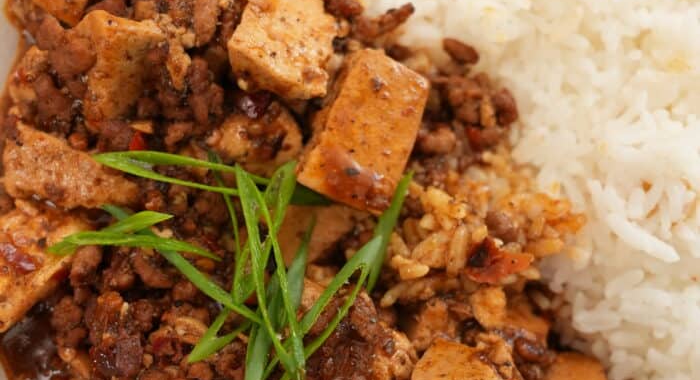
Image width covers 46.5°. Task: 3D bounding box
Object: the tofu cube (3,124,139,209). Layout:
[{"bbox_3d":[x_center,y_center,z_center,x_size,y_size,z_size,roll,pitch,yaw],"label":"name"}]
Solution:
[{"bbox_3d":[-0.064,-0.004,0.193,0.025,0.017,0.015,10,85,-5],"label":"tofu cube"}]

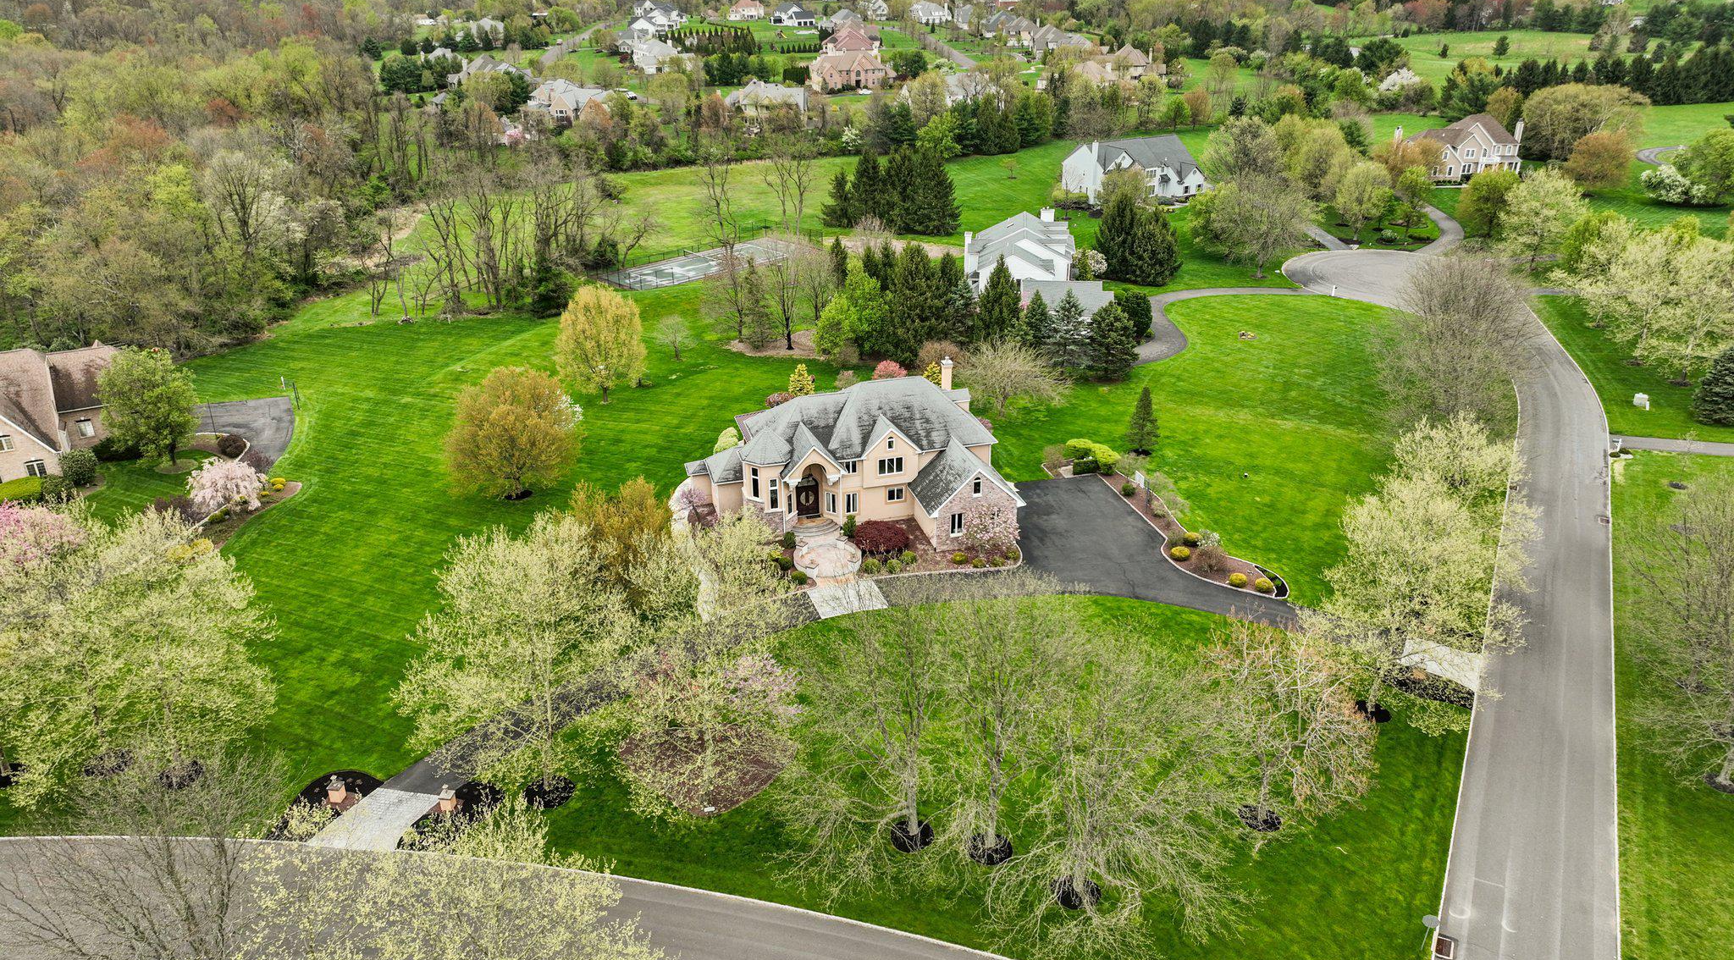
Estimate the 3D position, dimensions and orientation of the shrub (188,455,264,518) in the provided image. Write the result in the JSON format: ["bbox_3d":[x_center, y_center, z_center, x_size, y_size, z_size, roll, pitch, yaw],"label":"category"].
[{"bbox_3d":[-57.600,0.110,108.240,6.300,4.100,6.300,0,25,0],"label":"shrub"}]

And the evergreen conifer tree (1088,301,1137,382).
[{"bbox_3d":[29.820,-16.730,142.960,5.590,9.200,5.590,5,26,11],"label":"evergreen conifer tree"}]

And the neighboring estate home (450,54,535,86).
[{"bbox_3d":[-119.000,-130.160,380.710,22.000,9.300,21.000,-6,26,-14],"label":"neighboring estate home"}]

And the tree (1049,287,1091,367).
[{"bbox_3d":[24.100,-18.250,141.600,5.000,9.100,5.000,0,25,0],"label":"tree"}]

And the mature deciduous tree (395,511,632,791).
[{"bbox_3d":[-20.000,11.040,69.630,12.800,17.000,12.800,0,25,0],"label":"mature deciduous tree"}]

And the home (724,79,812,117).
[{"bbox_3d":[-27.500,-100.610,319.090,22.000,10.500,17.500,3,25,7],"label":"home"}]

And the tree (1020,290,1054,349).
[{"bbox_3d":[20.900,-19.640,146.470,4.100,7.500,4.100,0,25,0],"label":"tree"}]

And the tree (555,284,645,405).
[{"bbox_3d":[-29.870,-14.890,134.040,9.420,13.480,9.420,-6,26,-12],"label":"tree"}]

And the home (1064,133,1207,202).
[{"bbox_3d":[51.000,-60.170,230.180,24.000,10.000,13.000,-12,28,-24],"label":"home"}]

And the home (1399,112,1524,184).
[{"bbox_3d":[126.800,-71.430,256.010,24.000,11.600,19.000,1,25,2],"label":"home"}]

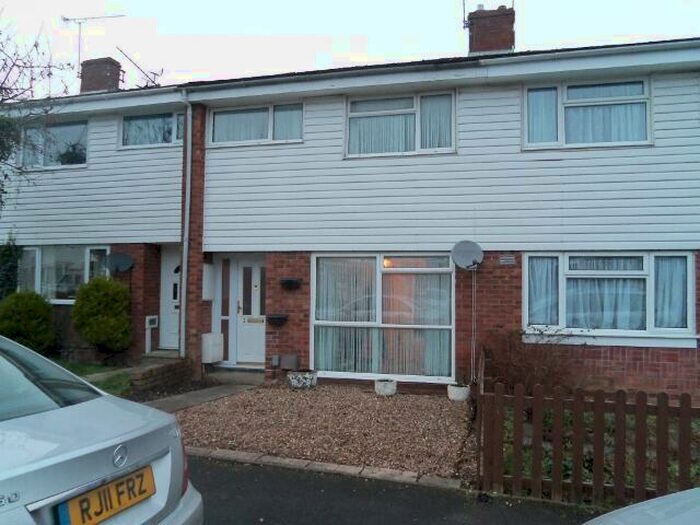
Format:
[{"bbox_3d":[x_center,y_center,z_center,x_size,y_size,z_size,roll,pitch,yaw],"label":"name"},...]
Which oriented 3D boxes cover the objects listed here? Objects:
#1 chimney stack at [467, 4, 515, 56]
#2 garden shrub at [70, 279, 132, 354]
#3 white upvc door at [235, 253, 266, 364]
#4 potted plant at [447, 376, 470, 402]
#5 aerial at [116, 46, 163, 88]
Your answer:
[{"bbox_3d":[3.073,-4.909,12.283,0.930,1.080,0.500,0,-2,14],"label":"chimney stack"},{"bbox_3d":[-4.545,0.980,10.398,1.050,1.438,1.000,0,-3,14],"label":"garden shrub"},{"bbox_3d":[-1.679,0.857,10.145,0.850,1.987,0.080,0,-3,14],"label":"white upvc door"},{"bbox_3d":[1.669,1.942,8.628,0.350,0.320,0.350,0,-2,14],"label":"potted plant"},{"bbox_3d":[-5.469,-5.067,14.711,1.080,0.920,0.500,0,-2,18],"label":"aerial"}]

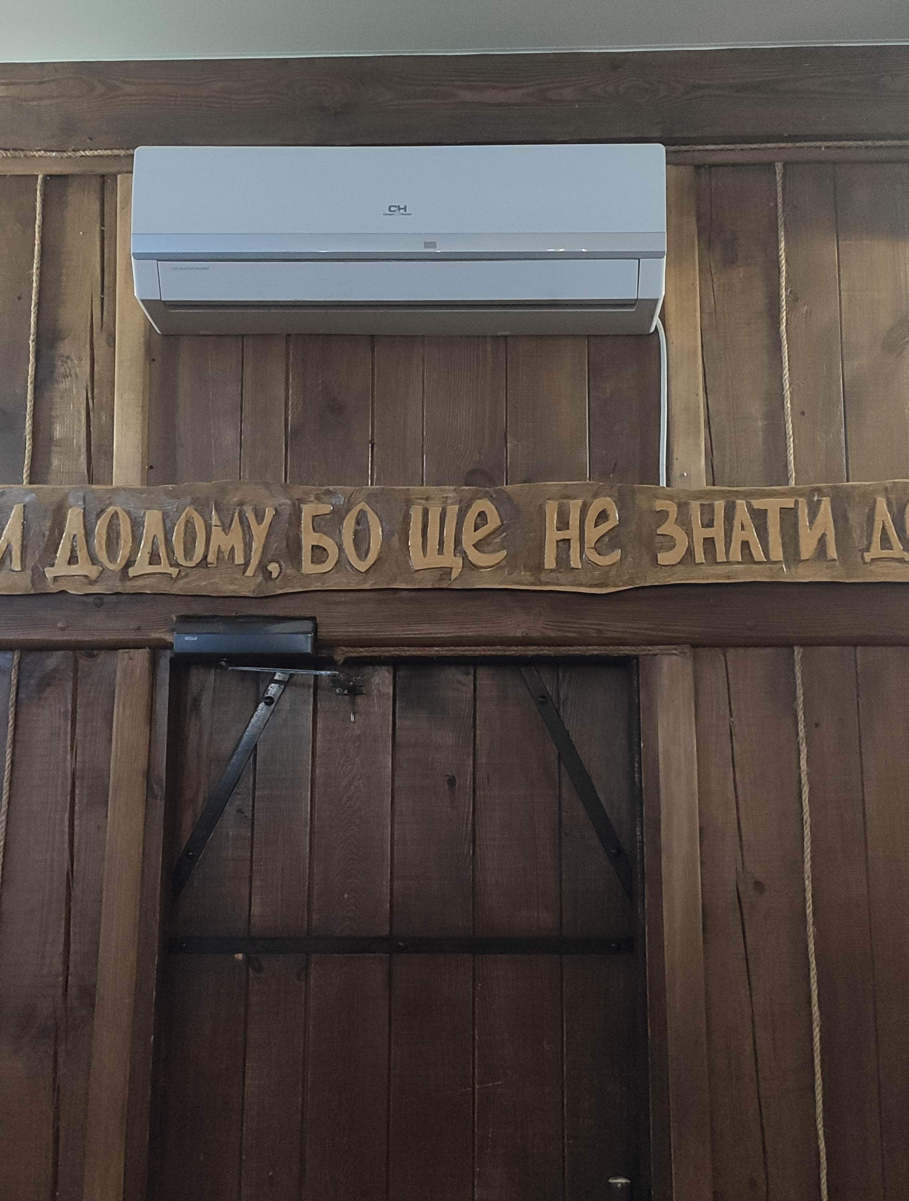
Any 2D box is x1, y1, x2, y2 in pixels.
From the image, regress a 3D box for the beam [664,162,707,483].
[{"bbox_3d":[0.408,-0.480,2.154,0.066,0.622,0.050,0,-9,1],"label":"beam"}]

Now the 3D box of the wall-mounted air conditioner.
[{"bbox_3d":[-0.090,-0.618,2.066,0.871,0.260,0.200,0,-9,1],"label":"wall-mounted air conditioner"}]

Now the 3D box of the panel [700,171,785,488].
[{"bbox_3d":[0.518,-0.485,2.171,0.145,0.632,0.028,0,-9,1],"label":"panel"}]

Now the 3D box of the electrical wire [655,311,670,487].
[{"bbox_3d":[0.381,-0.363,2.196,0.018,0.320,0.025,0,-9,2],"label":"electrical wire"}]

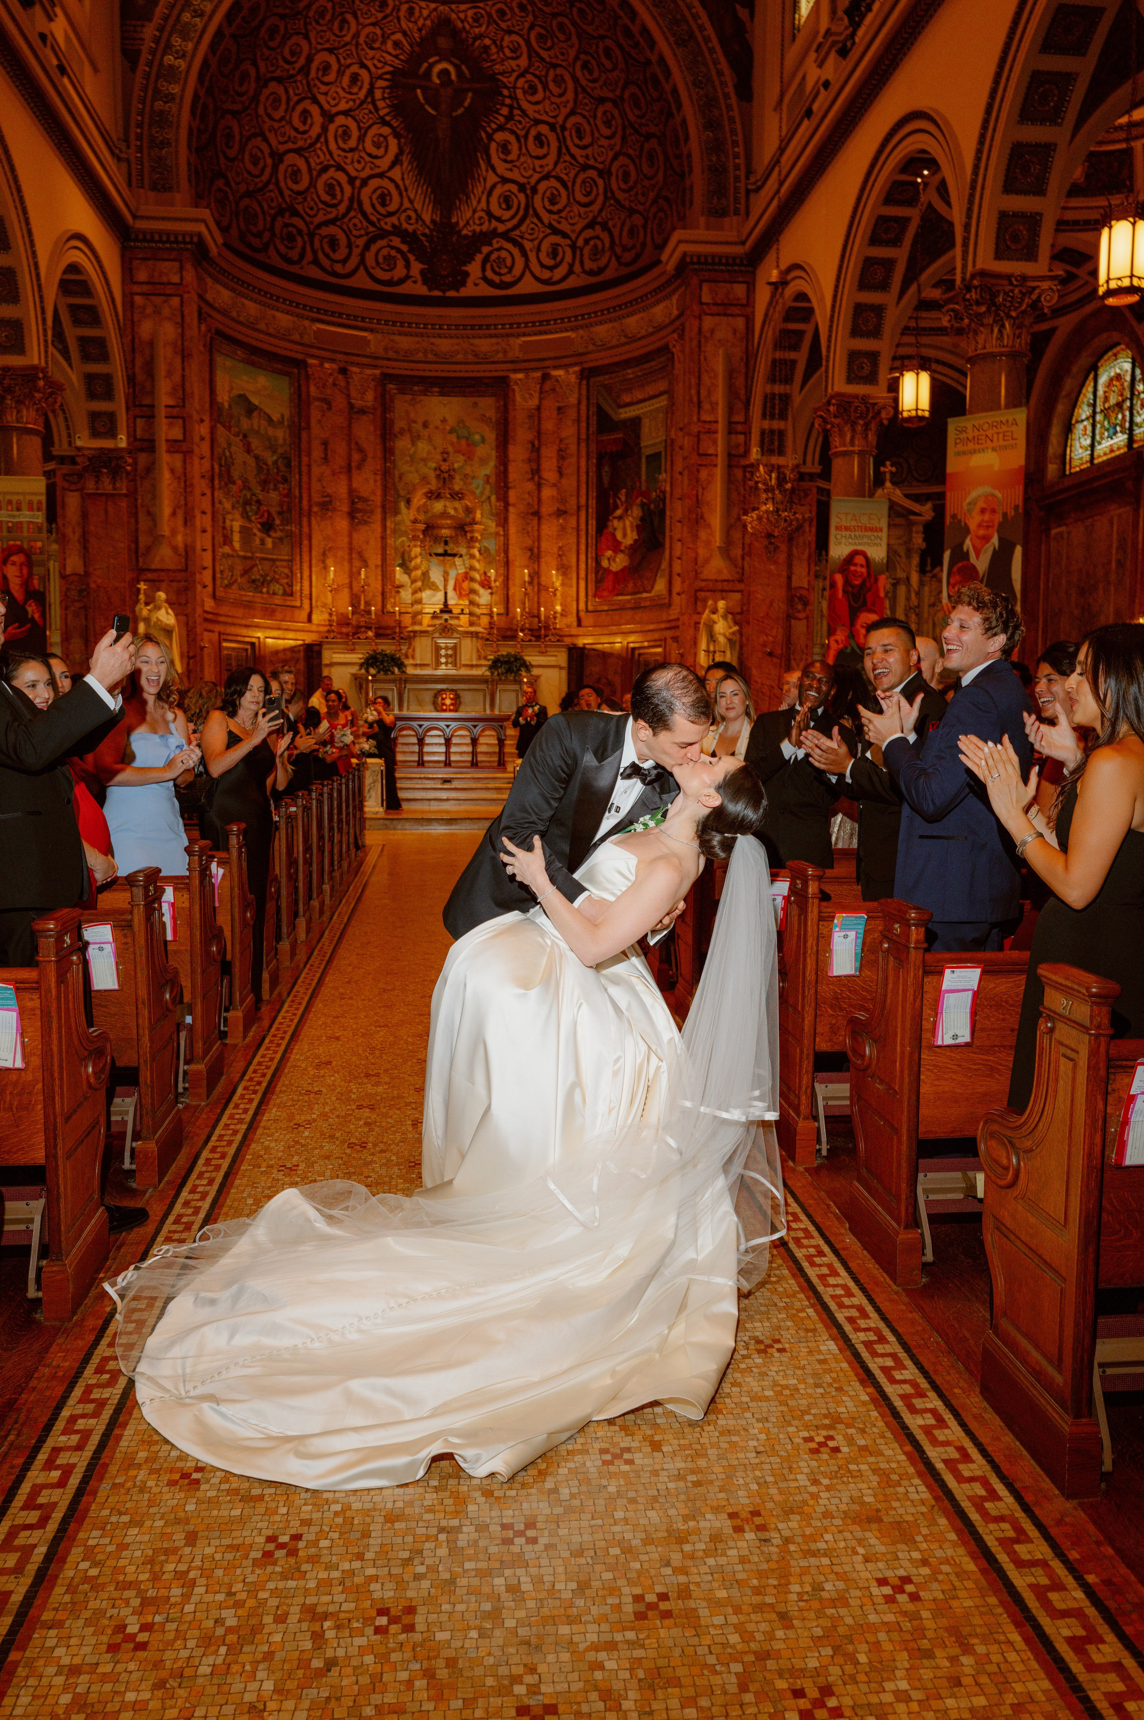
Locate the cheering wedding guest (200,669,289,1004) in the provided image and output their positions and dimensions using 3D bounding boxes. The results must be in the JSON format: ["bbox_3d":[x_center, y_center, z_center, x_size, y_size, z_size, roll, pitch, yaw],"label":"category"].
[{"bbox_3d":[-1.596,-0.092,6.533,0.450,1.665,0.430,-5,8,-40],"label":"cheering wedding guest"}]

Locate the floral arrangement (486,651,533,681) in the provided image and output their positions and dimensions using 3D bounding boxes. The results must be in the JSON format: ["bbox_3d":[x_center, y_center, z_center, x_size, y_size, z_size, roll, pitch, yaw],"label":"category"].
[{"bbox_3d":[-1.205,-3.780,26.073,0.900,0.532,0.700,0,6,-6],"label":"floral arrangement"}]

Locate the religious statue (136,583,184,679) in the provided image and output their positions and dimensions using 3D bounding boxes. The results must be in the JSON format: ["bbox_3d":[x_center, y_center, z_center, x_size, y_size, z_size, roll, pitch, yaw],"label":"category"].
[{"bbox_3d":[-6.850,-3.769,22.207,0.780,1.611,0.560,-1,6,-16],"label":"religious statue"}]

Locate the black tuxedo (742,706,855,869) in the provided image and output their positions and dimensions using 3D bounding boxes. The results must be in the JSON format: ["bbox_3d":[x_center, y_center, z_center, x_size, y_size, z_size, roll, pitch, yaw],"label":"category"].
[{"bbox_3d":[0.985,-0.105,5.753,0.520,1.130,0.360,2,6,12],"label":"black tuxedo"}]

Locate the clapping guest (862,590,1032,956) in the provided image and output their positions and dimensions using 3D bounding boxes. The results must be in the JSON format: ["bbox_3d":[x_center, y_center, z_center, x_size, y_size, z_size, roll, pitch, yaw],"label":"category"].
[{"bbox_3d":[1.123,0.105,4.021,0.520,1.850,0.530,1,6,3],"label":"clapping guest"}]

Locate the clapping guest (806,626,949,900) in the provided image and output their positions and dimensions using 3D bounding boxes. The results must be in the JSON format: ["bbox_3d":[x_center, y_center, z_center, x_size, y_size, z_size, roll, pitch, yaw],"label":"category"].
[{"bbox_3d":[1.113,0.035,4.827,0.520,1.799,0.500,-4,8,-40],"label":"clapping guest"}]

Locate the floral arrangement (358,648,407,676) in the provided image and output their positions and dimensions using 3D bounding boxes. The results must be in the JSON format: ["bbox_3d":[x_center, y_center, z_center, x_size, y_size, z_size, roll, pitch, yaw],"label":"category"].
[{"bbox_3d":[-3.659,-3.809,25.828,0.900,0.527,0.700,0,6,-6],"label":"floral arrangement"}]

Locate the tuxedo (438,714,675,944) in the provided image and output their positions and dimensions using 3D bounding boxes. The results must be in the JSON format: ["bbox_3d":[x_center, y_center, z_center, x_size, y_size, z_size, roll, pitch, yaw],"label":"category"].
[{"bbox_3d":[-0.021,0.313,3.618,0.660,1.440,0.560,6,8,41],"label":"tuxedo"}]

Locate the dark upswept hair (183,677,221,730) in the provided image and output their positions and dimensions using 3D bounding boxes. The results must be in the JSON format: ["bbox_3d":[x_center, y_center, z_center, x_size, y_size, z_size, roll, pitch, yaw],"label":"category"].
[{"bbox_3d":[-1.970,-0.825,7.143,0.230,0.278,0.220,-4,7,-35],"label":"dark upswept hair"}]

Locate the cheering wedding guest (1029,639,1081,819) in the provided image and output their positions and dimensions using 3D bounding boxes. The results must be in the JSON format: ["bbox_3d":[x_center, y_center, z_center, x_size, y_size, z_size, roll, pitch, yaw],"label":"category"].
[{"bbox_3d":[1.480,0.190,4.054,0.450,1.680,0.480,-1,6,-18],"label":"cheering wedding guest"}]

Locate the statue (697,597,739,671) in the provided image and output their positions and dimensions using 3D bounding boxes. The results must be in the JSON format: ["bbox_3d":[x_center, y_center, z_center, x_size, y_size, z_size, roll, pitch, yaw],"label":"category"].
[{"bbox_3d":[2.533,-3.776,23.133,0.700,1.425,0.500,0,6,-6],"label":"statue"}]

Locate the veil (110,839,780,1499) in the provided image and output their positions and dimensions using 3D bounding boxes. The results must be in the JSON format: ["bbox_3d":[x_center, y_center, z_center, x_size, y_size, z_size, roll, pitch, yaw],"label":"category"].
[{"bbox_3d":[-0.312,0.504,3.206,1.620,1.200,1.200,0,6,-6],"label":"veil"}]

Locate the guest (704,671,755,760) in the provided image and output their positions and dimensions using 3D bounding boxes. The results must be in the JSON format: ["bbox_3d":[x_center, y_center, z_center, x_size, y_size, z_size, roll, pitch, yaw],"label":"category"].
[{"bbox_3d":[0.794,-0.099,6.816,0.460,1.665,0.380,2,6,18],"label":"guest"}]

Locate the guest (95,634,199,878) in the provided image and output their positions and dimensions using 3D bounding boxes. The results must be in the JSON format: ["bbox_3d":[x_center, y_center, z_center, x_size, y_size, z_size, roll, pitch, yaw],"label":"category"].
[{"bbox_3d":[-1.725,-0.028,5.443,0.450,1.757,0.380,-4,8,-40],"label":"guest"}]

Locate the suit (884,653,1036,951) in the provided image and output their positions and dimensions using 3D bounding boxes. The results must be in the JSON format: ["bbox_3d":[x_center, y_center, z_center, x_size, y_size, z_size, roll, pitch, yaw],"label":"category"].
[{"bbox_3d":[1.151,0.210,4.034,0.400,1.540,0.500,1,6,6],"label":"suit"}]

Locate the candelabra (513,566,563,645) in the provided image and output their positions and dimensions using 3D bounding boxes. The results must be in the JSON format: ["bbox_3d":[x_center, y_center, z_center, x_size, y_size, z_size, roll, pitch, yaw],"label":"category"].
[{"bbox_3d":[-0.598,-4.886,25.388,0.920,1.530,0.400,0,6,-6],"label":"candelabra"}]

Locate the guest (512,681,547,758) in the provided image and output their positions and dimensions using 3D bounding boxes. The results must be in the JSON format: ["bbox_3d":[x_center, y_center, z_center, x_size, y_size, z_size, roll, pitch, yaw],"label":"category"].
[{"bbox_3d":[-0.618,-1.638,19.529,0.530,1.833,0.400,0,6,-6],"label":"guest"}]

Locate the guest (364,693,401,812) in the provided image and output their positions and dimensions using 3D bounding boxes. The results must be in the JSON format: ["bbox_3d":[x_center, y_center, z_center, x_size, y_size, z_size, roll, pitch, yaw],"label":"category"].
[{"bbox_3d":[-2.571,-1.457,18.185,0.450,1.580,0.480,-5,8,-41],"label":"guest"}]

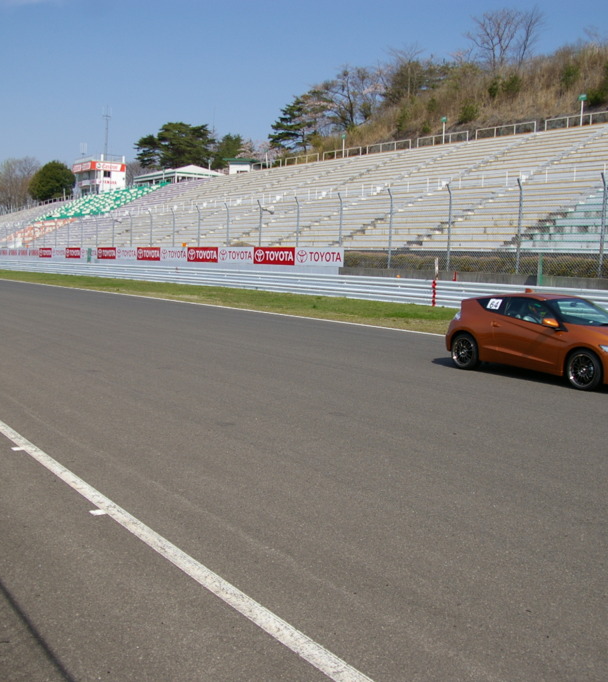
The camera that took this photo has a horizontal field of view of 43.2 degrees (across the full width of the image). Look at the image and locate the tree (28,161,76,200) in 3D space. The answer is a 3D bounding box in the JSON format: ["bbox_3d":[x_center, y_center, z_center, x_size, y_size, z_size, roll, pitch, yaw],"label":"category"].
[{"bbox_3d":[-58.014,-36.040,176.764,11.200,10.600,10.800,-1,7,-18],"label":"tree"}]

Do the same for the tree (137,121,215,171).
[{"bbox_3d":[-24.115,-33.576,143.191,15.000,14.000,13.000,0,7,-9],"label":"tree"}]

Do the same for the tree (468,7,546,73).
[{"bbox_3d":[23.104,-34.175,88.721,8.800,8.600,8.000,2,7,14],"label":"tree"}]

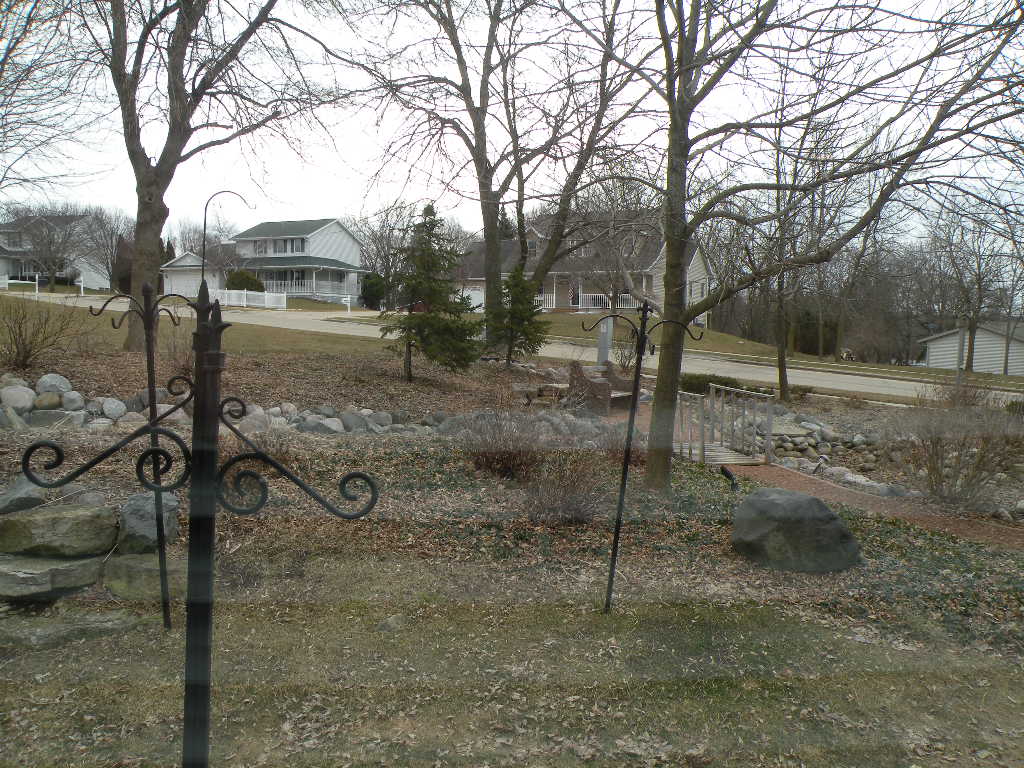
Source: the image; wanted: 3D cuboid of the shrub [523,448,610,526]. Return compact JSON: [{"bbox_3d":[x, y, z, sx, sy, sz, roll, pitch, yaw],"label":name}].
[{"bbox_3d":[0.491,0.933,7.200,0.750,0.650,0.700,0,6,0],"label":"shrub"}]

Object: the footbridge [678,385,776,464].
[{"bbox_3d":[2.786,0.549,11.100,0.920,0.900,1.950,-1,6,-9],"label":"footbridge"}]

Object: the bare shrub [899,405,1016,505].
[{"bbox_3d":[4.630,0.743,8.300,1.080,0.950,1.000,4,7,29],"label":"bare shrub"}]

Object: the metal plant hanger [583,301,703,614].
[{"bbox_3d":[0.681,0.455,4.770,0.680,1.900,0.450,6,6,-3],"label":"metal plant hanger"}]

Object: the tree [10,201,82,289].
[{"bbox_3d":[-31.405,-9.296,54.000,4.600,5.700,4.600,-3,7,-30],"label":"tree"}]

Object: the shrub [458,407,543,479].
[{"bbox_3d":[-0.109,0.697,9.200,0.970,0.770,0.900,0,6,0],"label":"shrub"}]

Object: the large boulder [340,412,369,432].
[{"bbox_3d":[-2.366,0.578,12.000,0.410,0.280,0.350,0,6,0],"label":"large boulder"}]

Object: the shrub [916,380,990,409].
[{"bbox_3d":[8.884,0.230,16.000,1.400,0.650,1.200,4,7,29],"label":"shrub"}]

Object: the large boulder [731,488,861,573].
[{"bbox_3d":[2.094,1.053,5.900,0.900,0.520,0.660,3,7,20],"label":"large boulder"}]

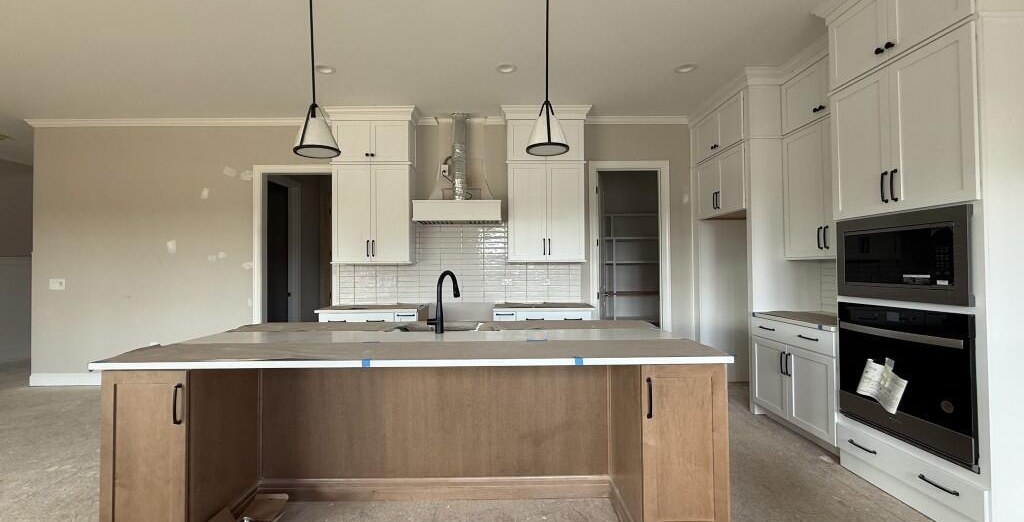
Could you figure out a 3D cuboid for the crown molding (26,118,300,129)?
[{"bbox_3d":[-3.825,-1.591,4.755,3.480,0.081,0.072,0,-1,-1],"label":"crown molding"}]

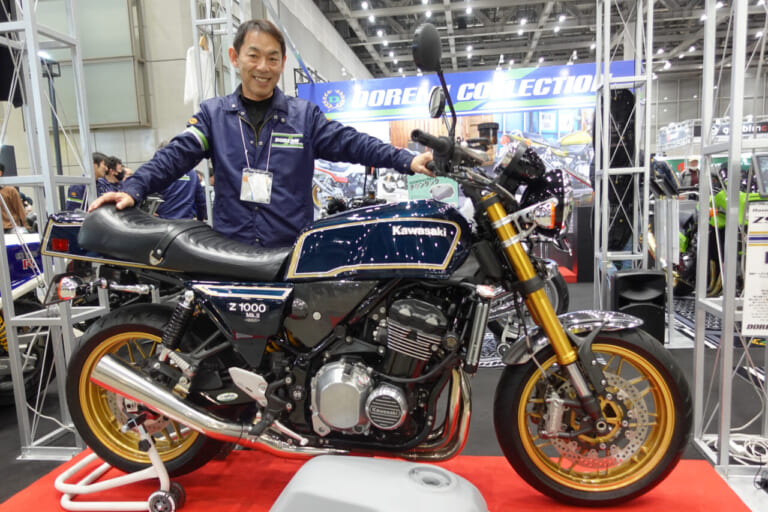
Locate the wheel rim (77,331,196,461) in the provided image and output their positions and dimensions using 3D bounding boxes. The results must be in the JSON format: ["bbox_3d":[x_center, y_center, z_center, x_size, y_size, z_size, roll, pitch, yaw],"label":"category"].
[{"bbox_3d":[-0.804,0.475,1.800,0.460,0.460,0.150,-1,7,8],"label":"wheel rim"}]

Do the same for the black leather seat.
[{"bbox_3d":[-0.622,-0.053,1.710,0.710,0.250,0.270,-1,7,8],"label":"black leather seat"}]

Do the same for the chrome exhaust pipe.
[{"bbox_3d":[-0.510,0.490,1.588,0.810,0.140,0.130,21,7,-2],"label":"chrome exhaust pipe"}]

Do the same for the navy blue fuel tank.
[{"bbox_3d":[-0.011,-0.059,1.626,0.580,0.245,0.330,-1,7,8],"label":"navy blue fuel tank"}]

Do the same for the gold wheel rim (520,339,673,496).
[{"bbox_3d":[0.647,0.492,1.604,0.460,0.460,0.115,-1,7,8],"label":"gold wheel rim"}]

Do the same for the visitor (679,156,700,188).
[{"bbox_3d":[5.855,-1.042,9.696,0.520,1.660,0.320,1,7,24],"label":"visitor"}]

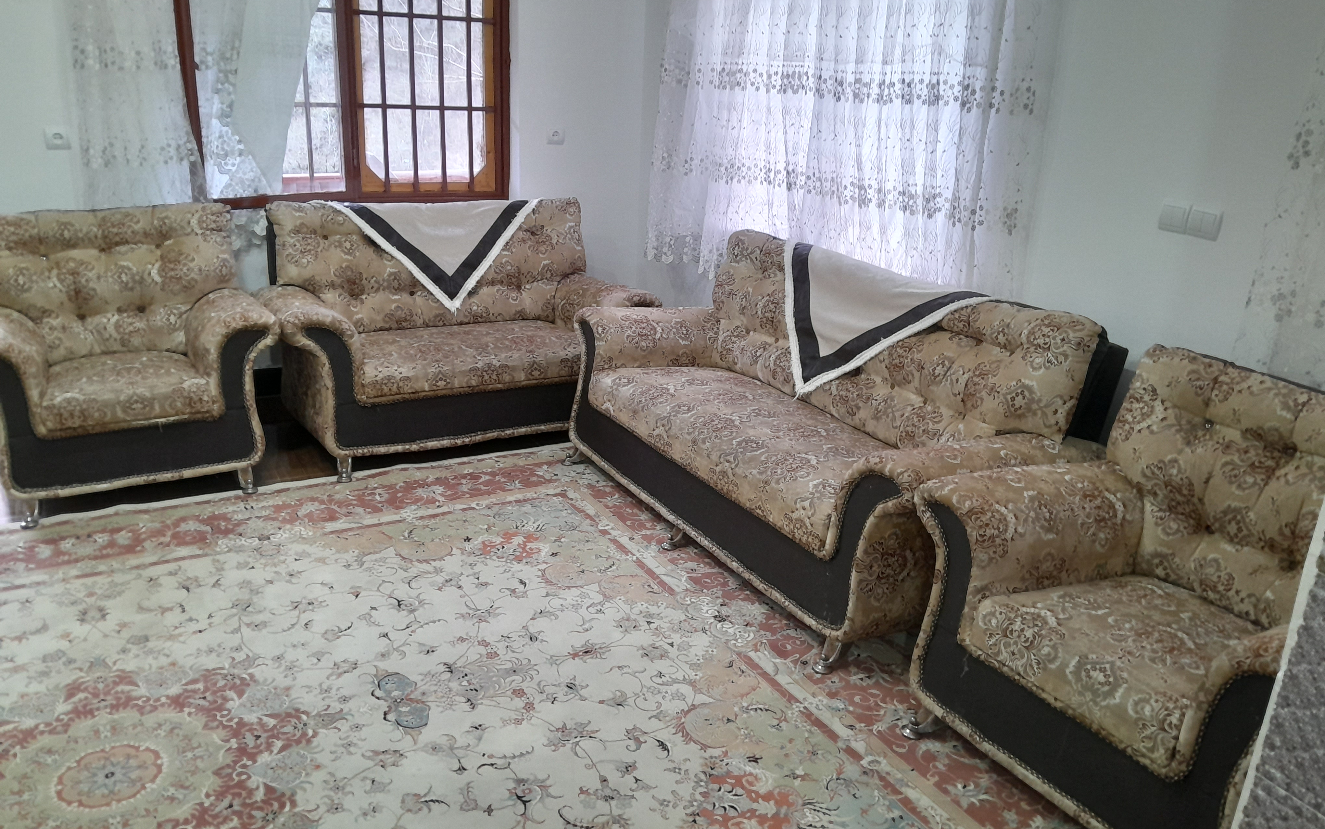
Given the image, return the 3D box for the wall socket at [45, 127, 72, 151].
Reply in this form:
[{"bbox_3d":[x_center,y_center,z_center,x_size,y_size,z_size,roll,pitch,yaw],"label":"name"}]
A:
[{"bbox_3d":[-2.280,-1.039,3.752,0.082,0.083,0.014,-8,21,-28],"label":"wall socket"}]

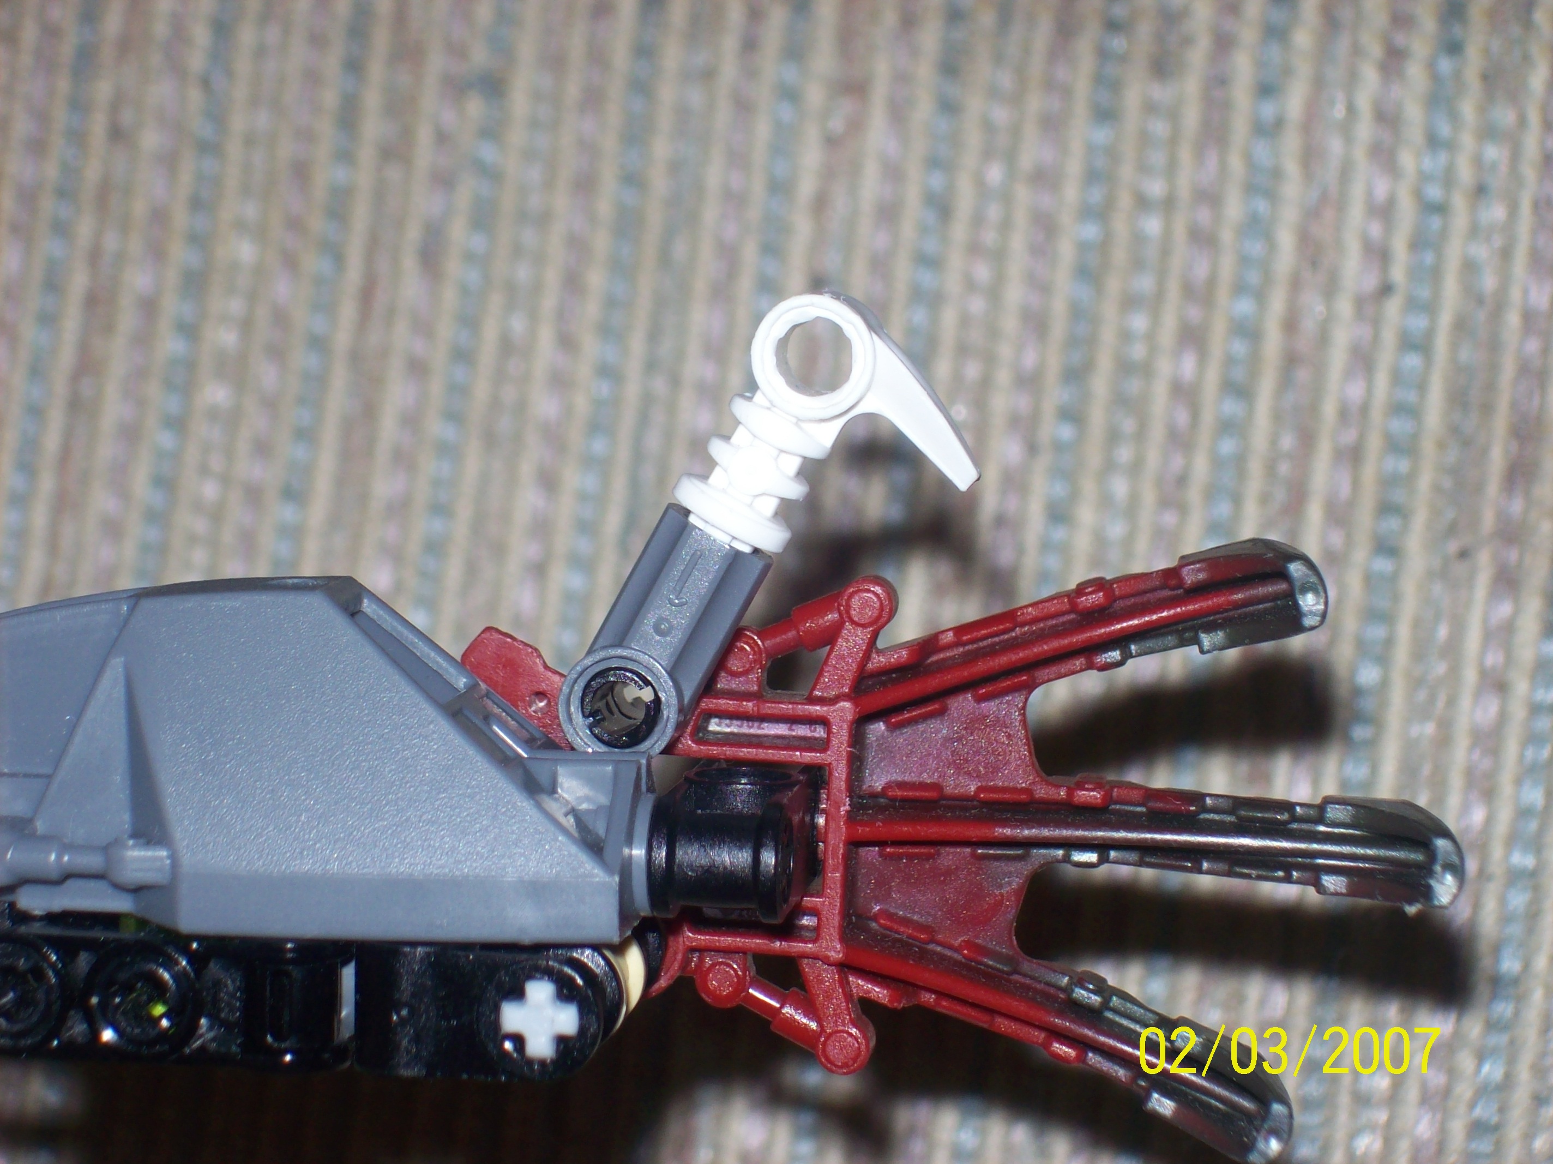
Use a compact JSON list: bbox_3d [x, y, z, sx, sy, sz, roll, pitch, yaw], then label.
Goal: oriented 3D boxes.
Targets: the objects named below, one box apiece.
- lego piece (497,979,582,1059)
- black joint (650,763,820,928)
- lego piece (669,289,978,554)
[{"bbox_3d":[-0.013,0.026,0.303,0.005,0.005,0.016,2,5,8],"label":"lego piece"},{"bbox_3d":[-0.002,0.016,0.300,0.008,0.008,0.024,2,5,8],"label":"black joint"},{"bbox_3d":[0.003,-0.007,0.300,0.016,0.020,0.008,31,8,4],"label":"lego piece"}]

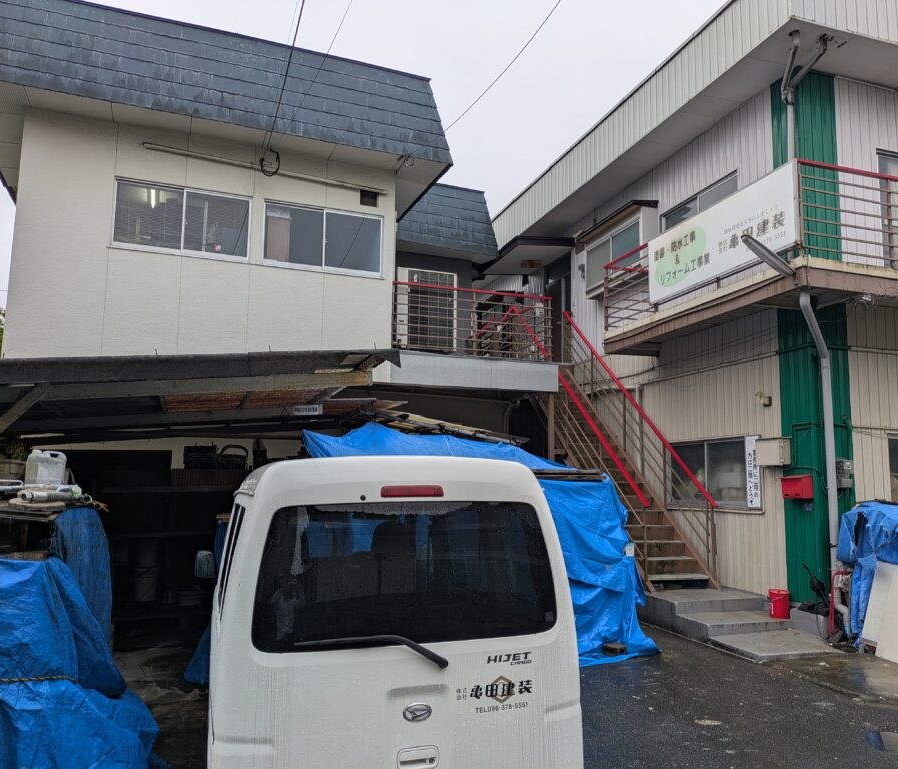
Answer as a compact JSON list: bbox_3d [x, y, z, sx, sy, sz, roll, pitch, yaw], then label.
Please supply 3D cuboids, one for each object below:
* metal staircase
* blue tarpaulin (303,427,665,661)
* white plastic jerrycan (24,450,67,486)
[{"bbox_3d":[2.556,0.614,12.636,1.218,4.973,5.045,4,-8,-16],"label":"metal staircase"},{"bbox_3d":[0.196,1.703,8.366,3.806,2.334,2.487,4,-8,-16],"label":"blue tarpaulin"},{"bbox_3d":[-3.105,0.659,5.700,0.190,0.310,0.250,-6,-11,43],"label":"white plastic jerrycan"}]

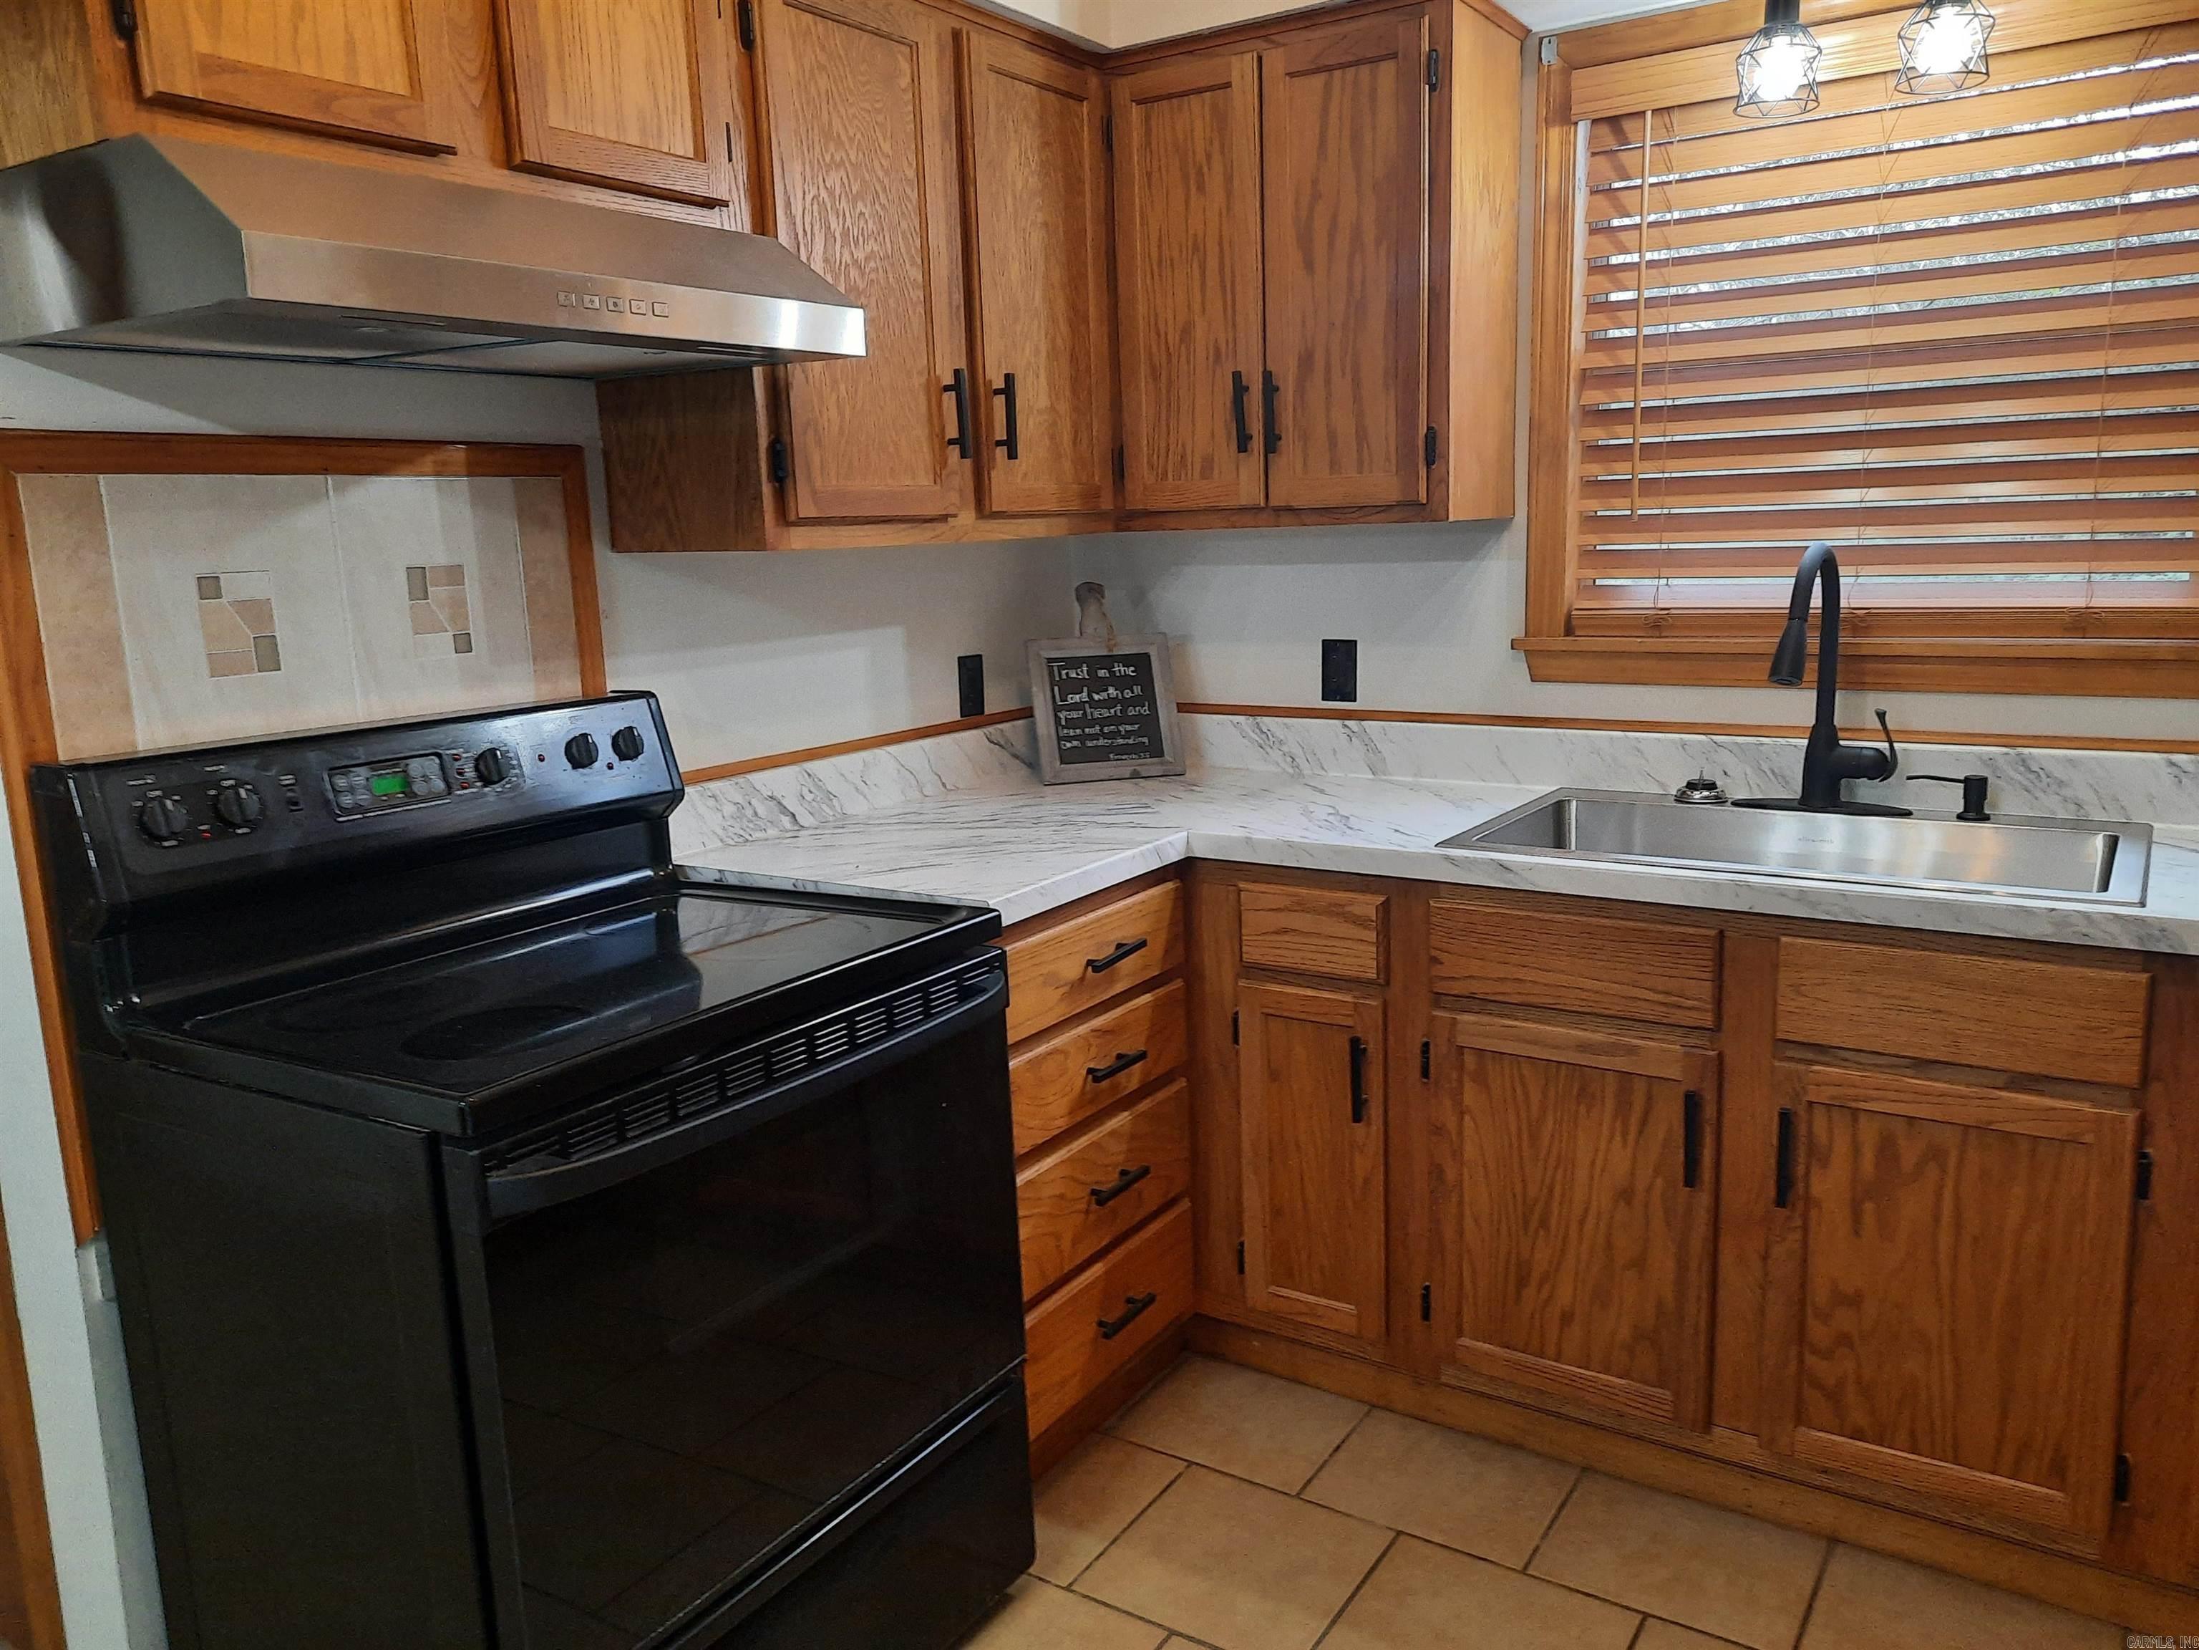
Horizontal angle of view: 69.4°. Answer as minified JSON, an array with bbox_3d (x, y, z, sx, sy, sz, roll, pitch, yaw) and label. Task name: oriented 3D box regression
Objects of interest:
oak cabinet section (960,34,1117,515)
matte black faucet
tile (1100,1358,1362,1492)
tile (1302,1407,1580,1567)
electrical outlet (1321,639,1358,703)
[{"bbox_3d":[-0.204,-0.851,2.578,0.300,0.700,0.385,5,13,33],"label":"oak cabinet section"},{"bbox_3d":[1.023,-0.200,2.284,0.254,0.400,0.260,6,13,37],"label":"matte black faucet"},{"bbox_3d":[0.222,0.933,2.484,0.327,0.010,0.278,5,12,33],"label":"tile"},{"bbox_3d":[0.500,0.956,2.302,0.327,0.010,0.278,5,12,33],"label":"tile"},{"bbox_3d":[0.438,-0.281,2.901,0.070,0.114,0.008,5,12,33],"label":"electrical outlet"}]

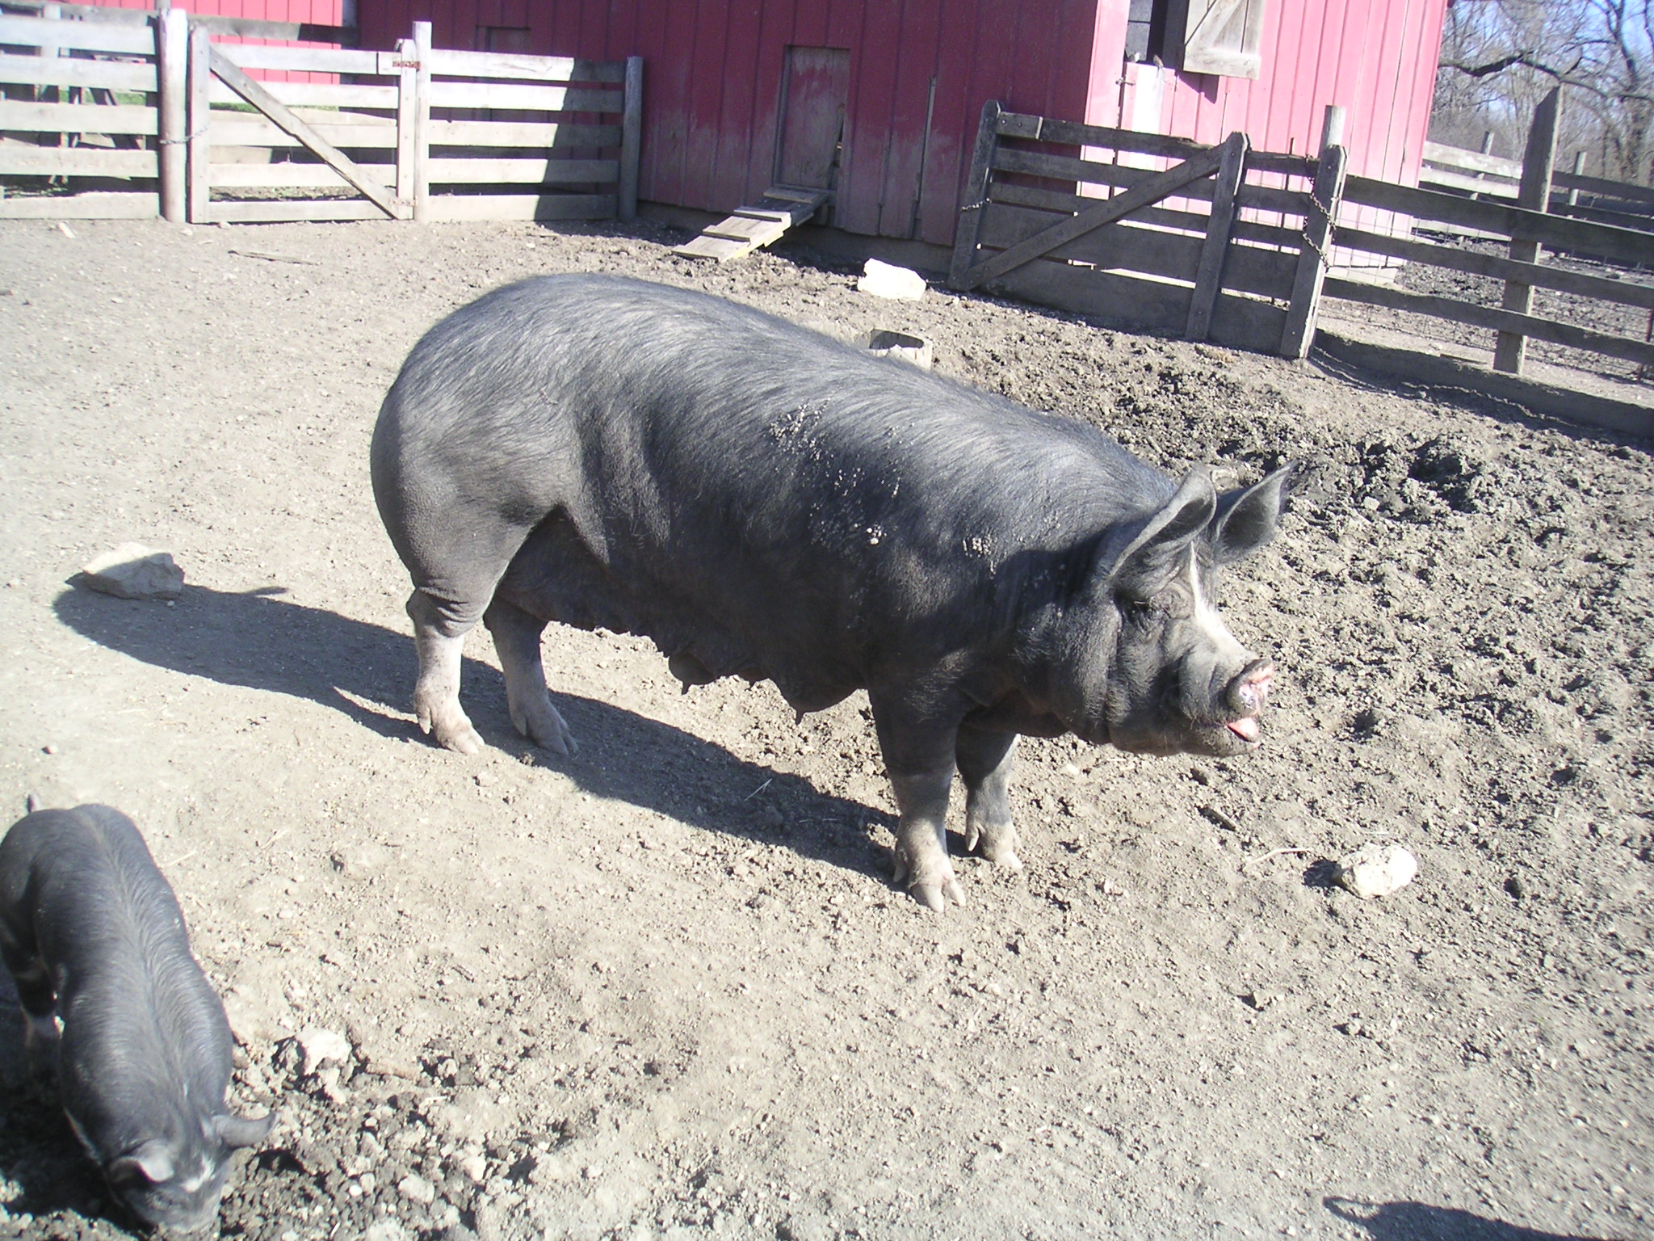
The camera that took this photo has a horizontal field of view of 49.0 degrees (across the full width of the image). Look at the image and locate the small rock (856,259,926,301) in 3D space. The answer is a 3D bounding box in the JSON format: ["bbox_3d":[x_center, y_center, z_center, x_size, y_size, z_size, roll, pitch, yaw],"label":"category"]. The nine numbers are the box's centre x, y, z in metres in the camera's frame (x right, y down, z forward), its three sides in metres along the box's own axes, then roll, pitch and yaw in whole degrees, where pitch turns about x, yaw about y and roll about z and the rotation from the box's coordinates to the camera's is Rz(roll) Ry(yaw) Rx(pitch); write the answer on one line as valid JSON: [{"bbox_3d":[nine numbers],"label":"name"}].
[{"bbox_3d":[0.386,-2.054,10.955,0.420,0.210,0.280,5,17,1],"label":"small rock"}]

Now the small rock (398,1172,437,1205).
[{"bbox_3d":[-0.472,0.655,2.093,0.046,0.028,0.036,1,17,-12],"label":"small rock"}]

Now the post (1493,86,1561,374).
[{"bbox_3d":[3.699,-2.056,9.580,0.140,1.498,0.130,14,19,29],"label":"post"}]

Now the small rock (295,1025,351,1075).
[{"bbox_3d":[-0.649,0.555,2.346,0.075,0.045,0.058,0,17,-16],"label":"small rock"}]

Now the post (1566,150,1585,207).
[{"bbox_3d":[8.158,-4.582,19.900,0.110,1.120,0.110,14,19,29],"label":"post"}]

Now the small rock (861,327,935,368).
[{"bbox_3d":[0.326,-1.237,8.308,0.310,0.170,0.260,5,17,1],"label":"small rock"}]

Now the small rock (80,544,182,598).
[{"bbox_3d":[-1.613,-0.114,4.212,0.240,0.095,0.170,-2,18,-21],"label":"small rock"}]

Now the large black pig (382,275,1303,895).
[{"bbox_3d":[-0.069,-0.067,3.073,1.677,0.896,0.510,13,19,26],"label":"large black pig"}]

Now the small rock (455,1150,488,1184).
[{"bbox_3d":[-0.419,0.644,2.142,0.038,0.028,0.034,1,17,-11],"label":"small rock"}]

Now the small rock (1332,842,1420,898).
[{"bbox_3d":[0.947,0.431,3.133,0.145,0.072,0.110,10,18,18],"label":"small rock"}]

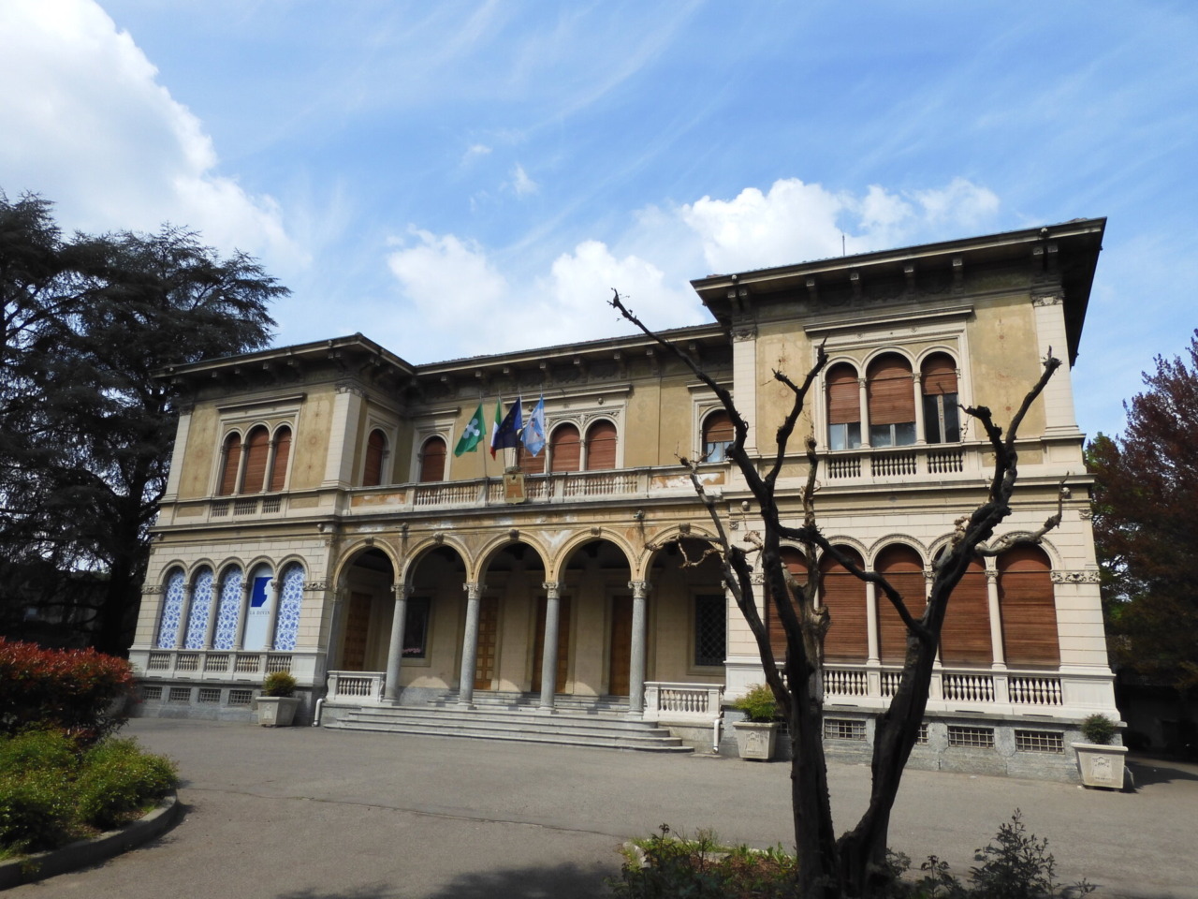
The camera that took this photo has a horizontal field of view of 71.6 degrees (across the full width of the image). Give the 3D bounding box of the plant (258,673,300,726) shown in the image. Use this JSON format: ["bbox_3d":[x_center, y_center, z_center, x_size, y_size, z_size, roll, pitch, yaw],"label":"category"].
[{"bbox_3d":[-9.133,7.102,23.718,0.887,1.513,0.887,-4,-17,23],"label":"plant"}]

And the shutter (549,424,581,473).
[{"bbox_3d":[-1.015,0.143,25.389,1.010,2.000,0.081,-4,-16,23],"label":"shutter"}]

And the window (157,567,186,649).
[{"bbox_3d":[-13.647,5.053,26.651,0.929,2.575,0.253,-4,-16,23],"label":"window"}]

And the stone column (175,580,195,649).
[{"bbox_3d":[-13.325,5.341,26.722,0.225,2.062,0.225,-5,-17,23],"label":"stone column"}]

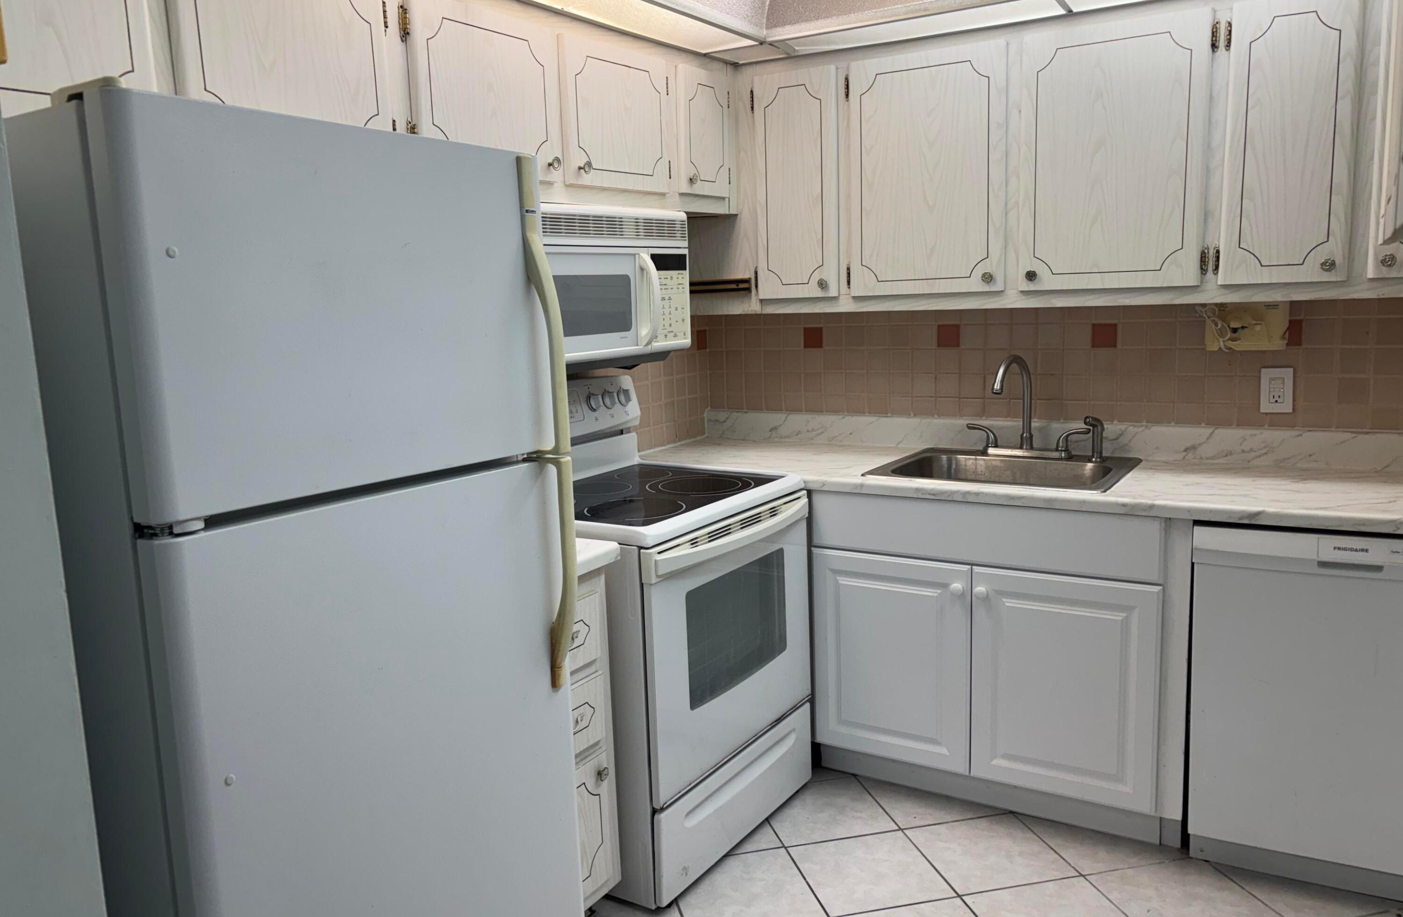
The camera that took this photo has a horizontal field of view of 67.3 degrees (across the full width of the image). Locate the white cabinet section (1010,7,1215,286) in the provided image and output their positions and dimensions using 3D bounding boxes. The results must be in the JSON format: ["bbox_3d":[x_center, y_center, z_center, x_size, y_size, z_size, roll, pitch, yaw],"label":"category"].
[{"bbox_3d":[1.113,-0.779,2.786,0.447,0.652,0.310,4,10,32],"label":"white cabinet section"}]

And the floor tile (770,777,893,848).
[{"bbox_3d":[0.338,0.976,2.917,0.322,0.012,0.322,-4,9,-13],"label":"floor tile"}]

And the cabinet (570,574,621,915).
[{"bbox_3d":[-0.536,0.608,2.431,0.612,0.763,0.300,4,11,32],"label":"cabinet"}]

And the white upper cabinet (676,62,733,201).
[{"bbox_3d":[-0.134,-0.948,3.170,0.331,0.375,0.289,4,11,32],"label":"white upper cabinet"}]

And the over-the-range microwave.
[{"bbox_3d":[-0.367,-0.446,2.795,0.372,0.412,0.762,4,11,32],"label":"over-the-range microwave"}]

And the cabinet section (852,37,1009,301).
[{"bbox_3d":[0.702,-0.806,3.048,0.453,0.652,0.310,4,10,32],"label":"cabinet section"}]

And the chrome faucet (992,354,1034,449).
[{"bbox_3d":[0.907,-0.152,3.046,0.045,0.285,0.215,6,12,42],"label":"chrome faucet"}]

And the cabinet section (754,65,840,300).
[{"bbox_3d":[0.366,-0.829,3.261,0.269,0.652,0.310,4,10,32],"label":"cabinet section"}]

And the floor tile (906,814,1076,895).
[{"bbox_3d":[0.731,1.001,2.678,0.322,0.012,0.322,-4,9,-13],"label":"floor tile"}]

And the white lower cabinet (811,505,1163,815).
[{"bbox_3d":[0.874,0.443,3.026,0.931,0.767,0.608,4,11,32],"label":"white lower cabinet"}]

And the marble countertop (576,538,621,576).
[{"bbox_3d":[-0.533,0.211,2.360,0.648,0.038,0.305,4,11,32],"label":"marble countertop"}]

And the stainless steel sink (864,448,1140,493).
[{"bbox_3d":[0.860,0.105,2.980,0.641,0.170,0.521,4,11,32],"label":"stainless steel sink"}]

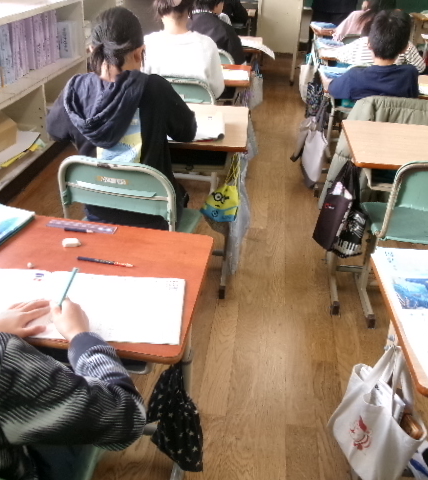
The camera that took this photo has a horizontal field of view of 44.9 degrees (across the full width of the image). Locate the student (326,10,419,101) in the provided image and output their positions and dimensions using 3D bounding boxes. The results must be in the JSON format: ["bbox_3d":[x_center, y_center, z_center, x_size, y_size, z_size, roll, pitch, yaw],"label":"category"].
[{"bbox_3d":[0.723,-0.545,2.443,0.420,1.020,0.520,6,32,5],"label":"student"}]

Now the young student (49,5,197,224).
[{"bbox_3d":[-0.329,-0.259,1.849,0.470,1.070,0.540,7,32,6],"label":"young student"}]

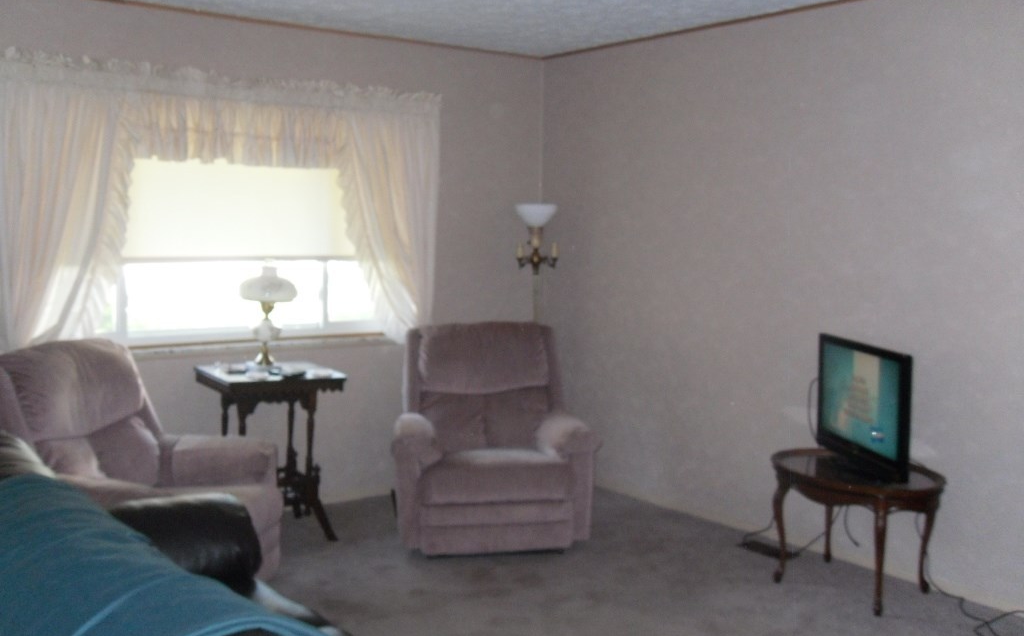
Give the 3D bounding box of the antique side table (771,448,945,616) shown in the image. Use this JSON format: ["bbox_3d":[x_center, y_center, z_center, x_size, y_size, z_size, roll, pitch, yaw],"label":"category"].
[{"bbox_3d":[1.386,0.862,4.213,0.530,0.490,0.740,-3,6,-32],"label":"antique side table"}]

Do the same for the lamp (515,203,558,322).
[{"bbox_3d":[0.129,0.156,5.852,0.260,1.584,0.260,1,5,1],"label":"lamp"}]

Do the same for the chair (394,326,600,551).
[{"bbox_3d":[-0.123,0.546,4.925,0.890,0.965,0.920,0,5,-9],"label":"chair"}]

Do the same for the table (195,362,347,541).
[{"bbox_3d":[-1.135,0.640,4.840,0.560,0.773,0.560,-2,6,-28],"label":"table"}]

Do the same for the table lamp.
[{"bbox_3d":[-1.168,-0.014,4.948,0.271,0.511,0.271,-3,6,-37],"label":"table lamp"}]

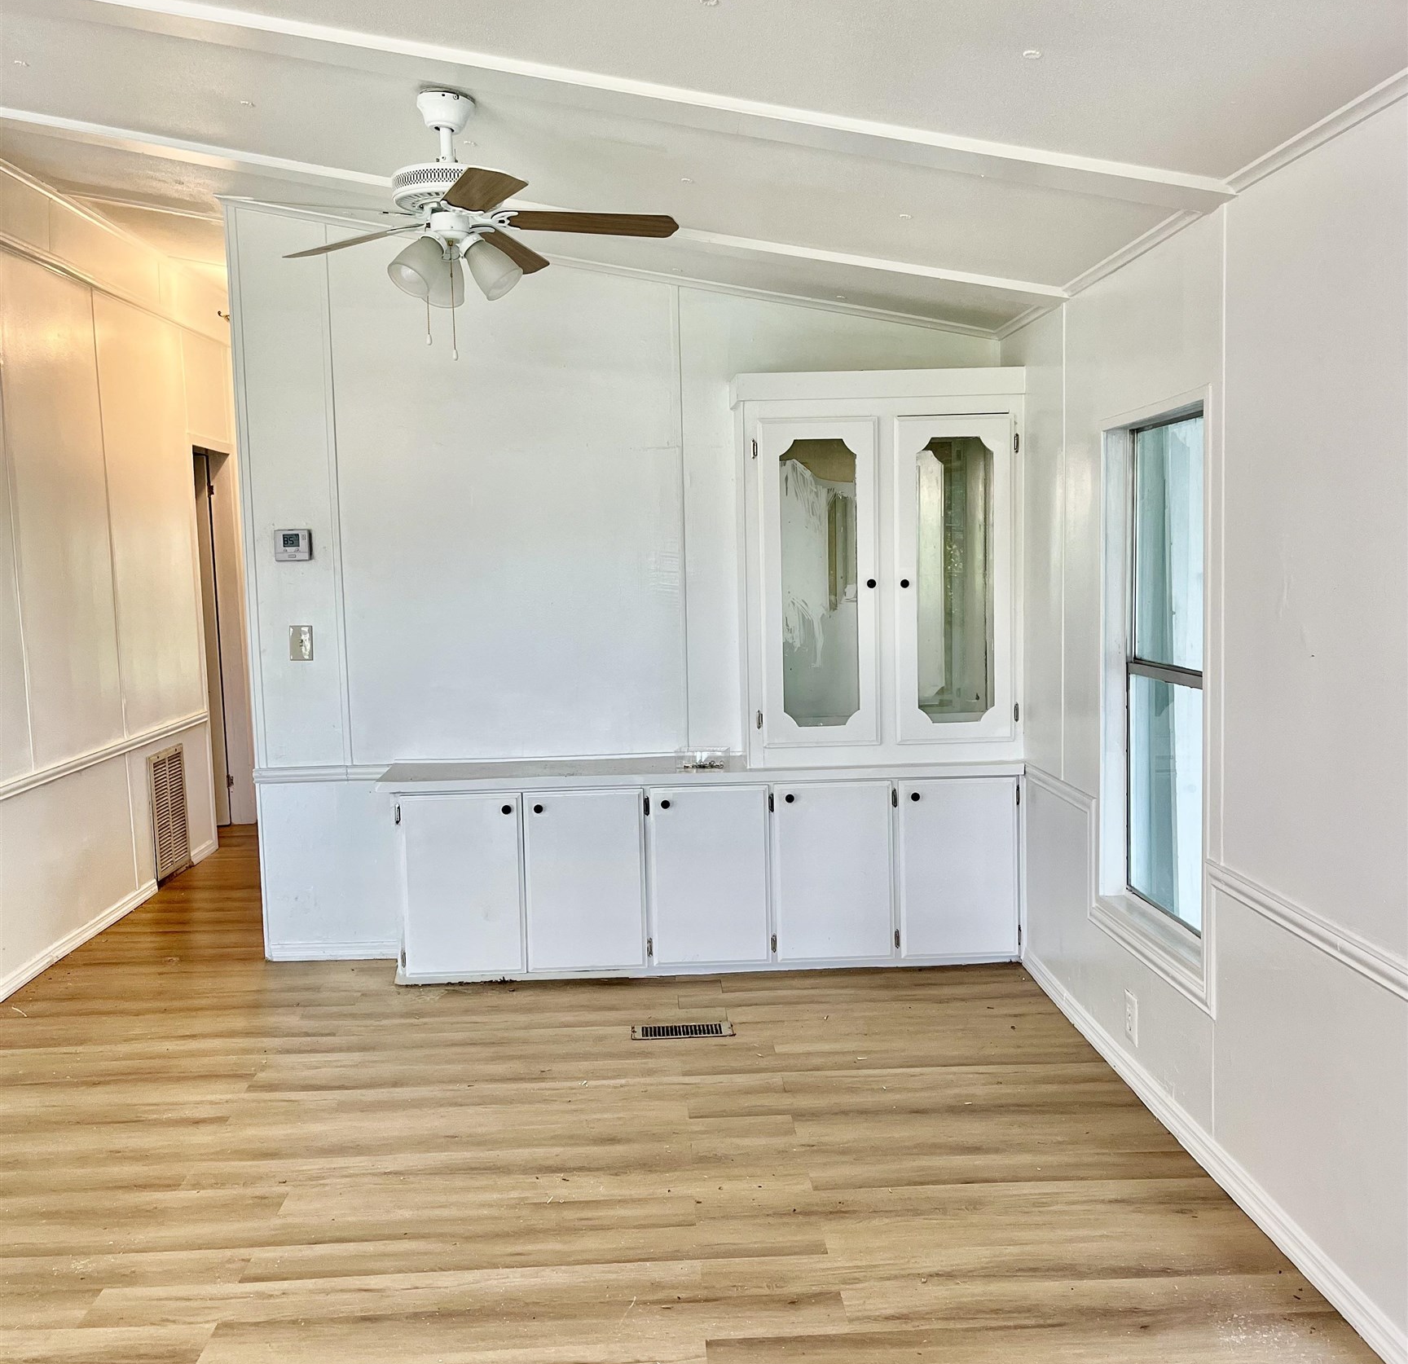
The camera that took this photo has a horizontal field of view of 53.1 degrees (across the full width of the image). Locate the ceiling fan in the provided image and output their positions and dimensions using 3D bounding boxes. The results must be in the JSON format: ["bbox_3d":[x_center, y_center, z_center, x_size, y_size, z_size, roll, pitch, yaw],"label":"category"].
[{"bbox_3d":[-0.614,-1.072,3.313,1.082,0.610,1.082,-2,5,-2],"label":"ceiling fan"}]

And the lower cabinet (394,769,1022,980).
[{"bbox_3d":[0.015,0.642,5.020,2.202,0.710,0.378,-2,5,-2],"label":"lower cabinet"}]

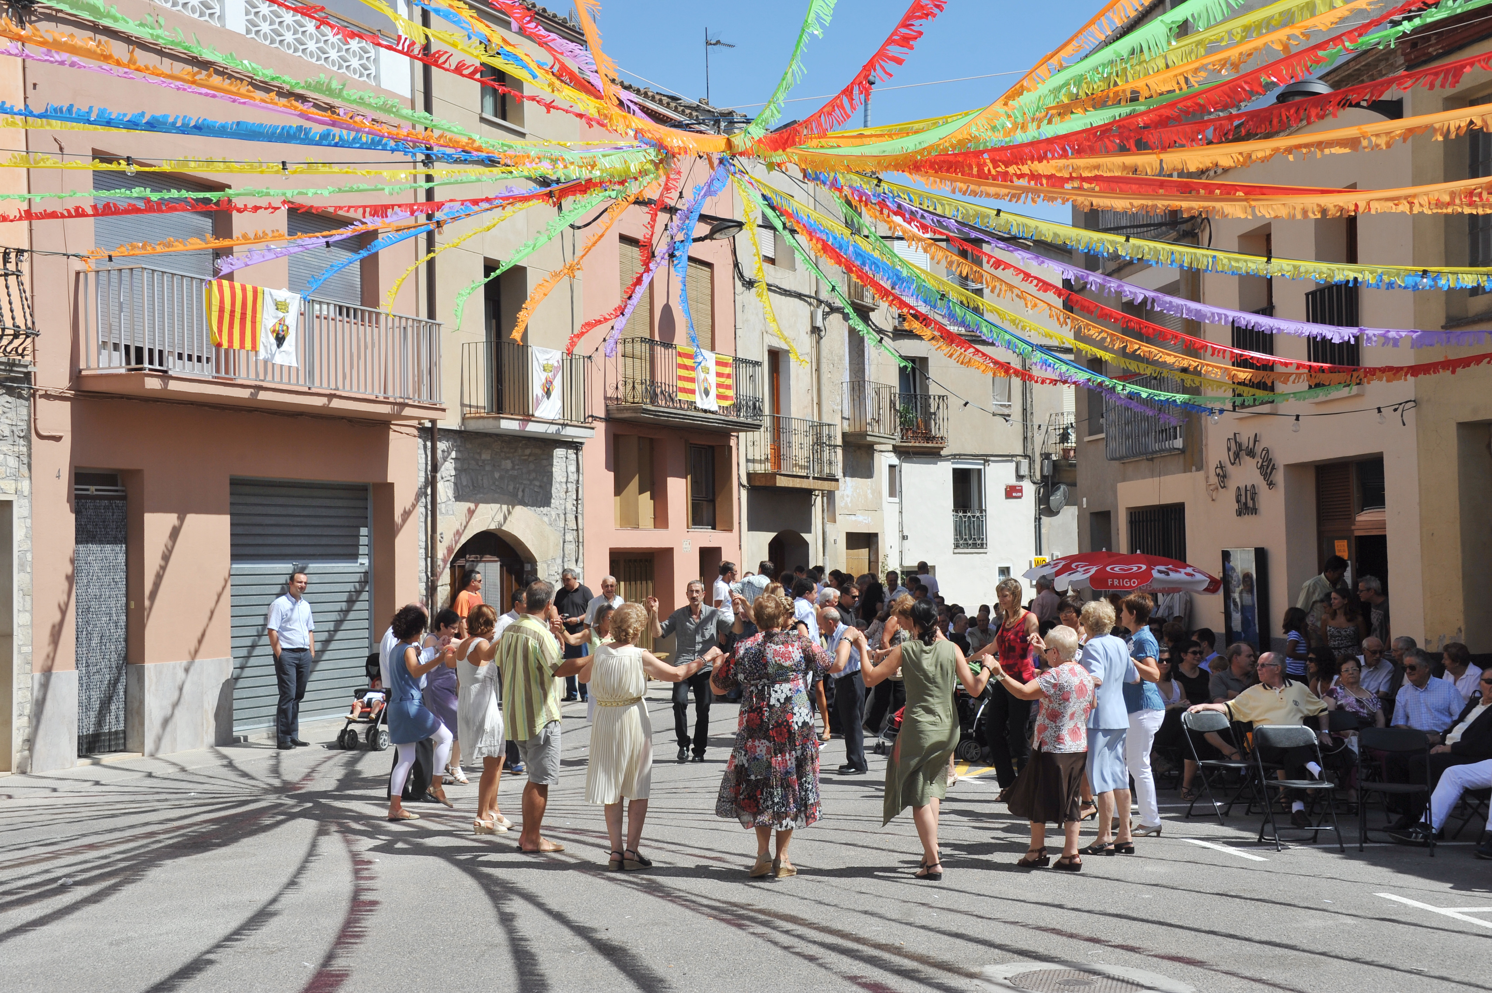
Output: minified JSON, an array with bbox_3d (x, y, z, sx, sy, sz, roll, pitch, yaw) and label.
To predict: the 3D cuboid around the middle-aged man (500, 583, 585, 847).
[{"bbox_3d":[-1.317,1.399,12.800,0.650,1.730,0.480,-3,-3,37],"label":"middle-aged man"}]

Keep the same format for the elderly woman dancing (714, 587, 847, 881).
[{"bbox_3d":[0.193,1.384,11.550,0.800,1.640,0.480,-1,-2,3],"label":"elderly woman dancing"}]

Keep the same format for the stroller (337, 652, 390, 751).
[{"bbox_3d":[-3.725,2.015,19.700,0.520,1.000,0.800,-2,-3,24],"label":"stroller"}]

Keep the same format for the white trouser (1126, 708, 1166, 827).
[{"bbox_3d":[2.643,1.760,13.200,0.380,0.880,0.380,-2,-2,12],"label":"white trouser"}]

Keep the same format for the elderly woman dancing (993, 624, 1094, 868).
[{"bbox_3d":[1.835,1.541,12.200,0.660,1.490,0.480,1,-3,-37],"label":"elderly woman dancing"}]

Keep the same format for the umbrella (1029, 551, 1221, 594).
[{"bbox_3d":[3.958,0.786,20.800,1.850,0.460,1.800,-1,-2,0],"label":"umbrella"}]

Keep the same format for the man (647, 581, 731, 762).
[{"bbox_3d":[-0.504,1.667,18.900,0.860,1.720,0.450,-1,-2,-2],"label":"man"}]

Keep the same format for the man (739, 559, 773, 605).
[{"bbox_3d":[0.153,1.656,23.967,0.520,1.770,0.330,-1,-2,-3],"label":"man"}]

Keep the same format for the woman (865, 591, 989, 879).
[{"bbox_3d":[1.054,1.415,11.728,0.740,1.640,0.500,-1,-2,-5],"label":"woman"}]

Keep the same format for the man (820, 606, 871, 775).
[{"bbox_3d":[0.882,1.718,17.600,0.450,1.500,0.550,-1,-2,-7],"label":"man"}]

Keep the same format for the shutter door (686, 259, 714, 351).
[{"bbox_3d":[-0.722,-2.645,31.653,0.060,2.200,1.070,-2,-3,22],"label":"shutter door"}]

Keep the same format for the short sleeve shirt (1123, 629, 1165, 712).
[{"bbox_3d":[2.715,1.184,13.600,0.300,0.600,0.460,-2,-3,24],"label":"short sleeve shirt"}]

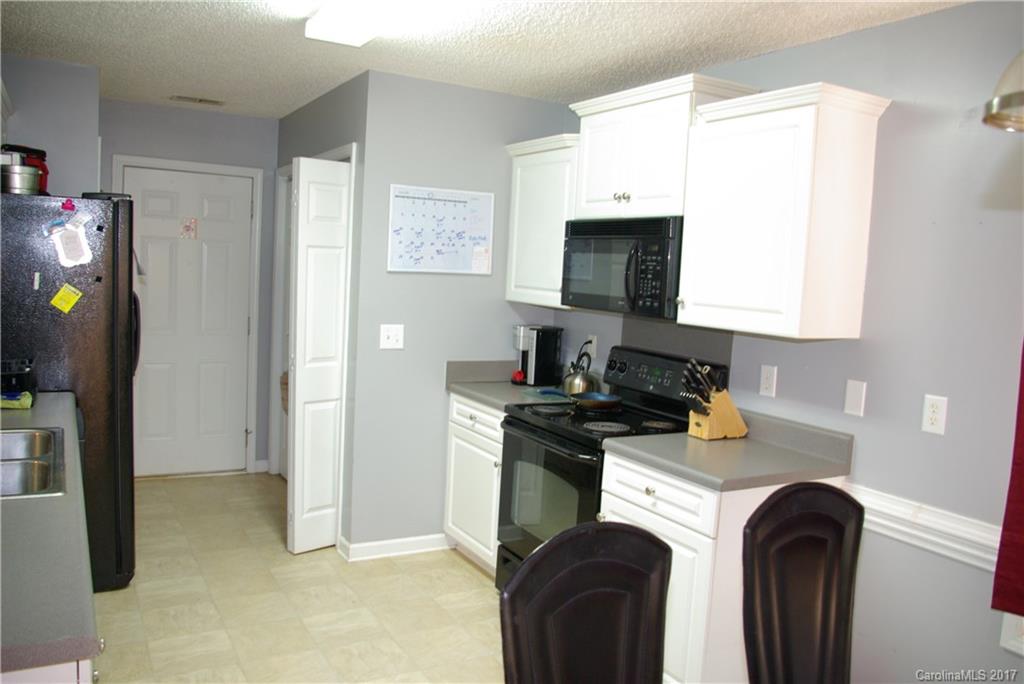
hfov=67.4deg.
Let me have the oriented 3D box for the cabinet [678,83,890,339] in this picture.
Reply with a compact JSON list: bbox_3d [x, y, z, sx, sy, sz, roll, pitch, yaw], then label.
[{"bbox_3d":[0.973,-0.455,2.868,0.363,0.830,0.632,0,6,-31],"label":"cabinet"}]

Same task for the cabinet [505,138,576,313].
[{"bbox_3d":[0.270,-0.611,4.061,0.362,0.845,0.612,0,6,-31],"label":"cabinet"}]

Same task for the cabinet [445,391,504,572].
[{"bbox_3d":[0.077,0.739,4.119,0.631,0.873,0.607,0,6,-31],"label":"cabinet"}]

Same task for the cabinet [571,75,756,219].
[{"bbox_3d":[0.632,-0.812,3.443,0.366,0.539,0.838,0,6,-31],"label":"cabinet"}]

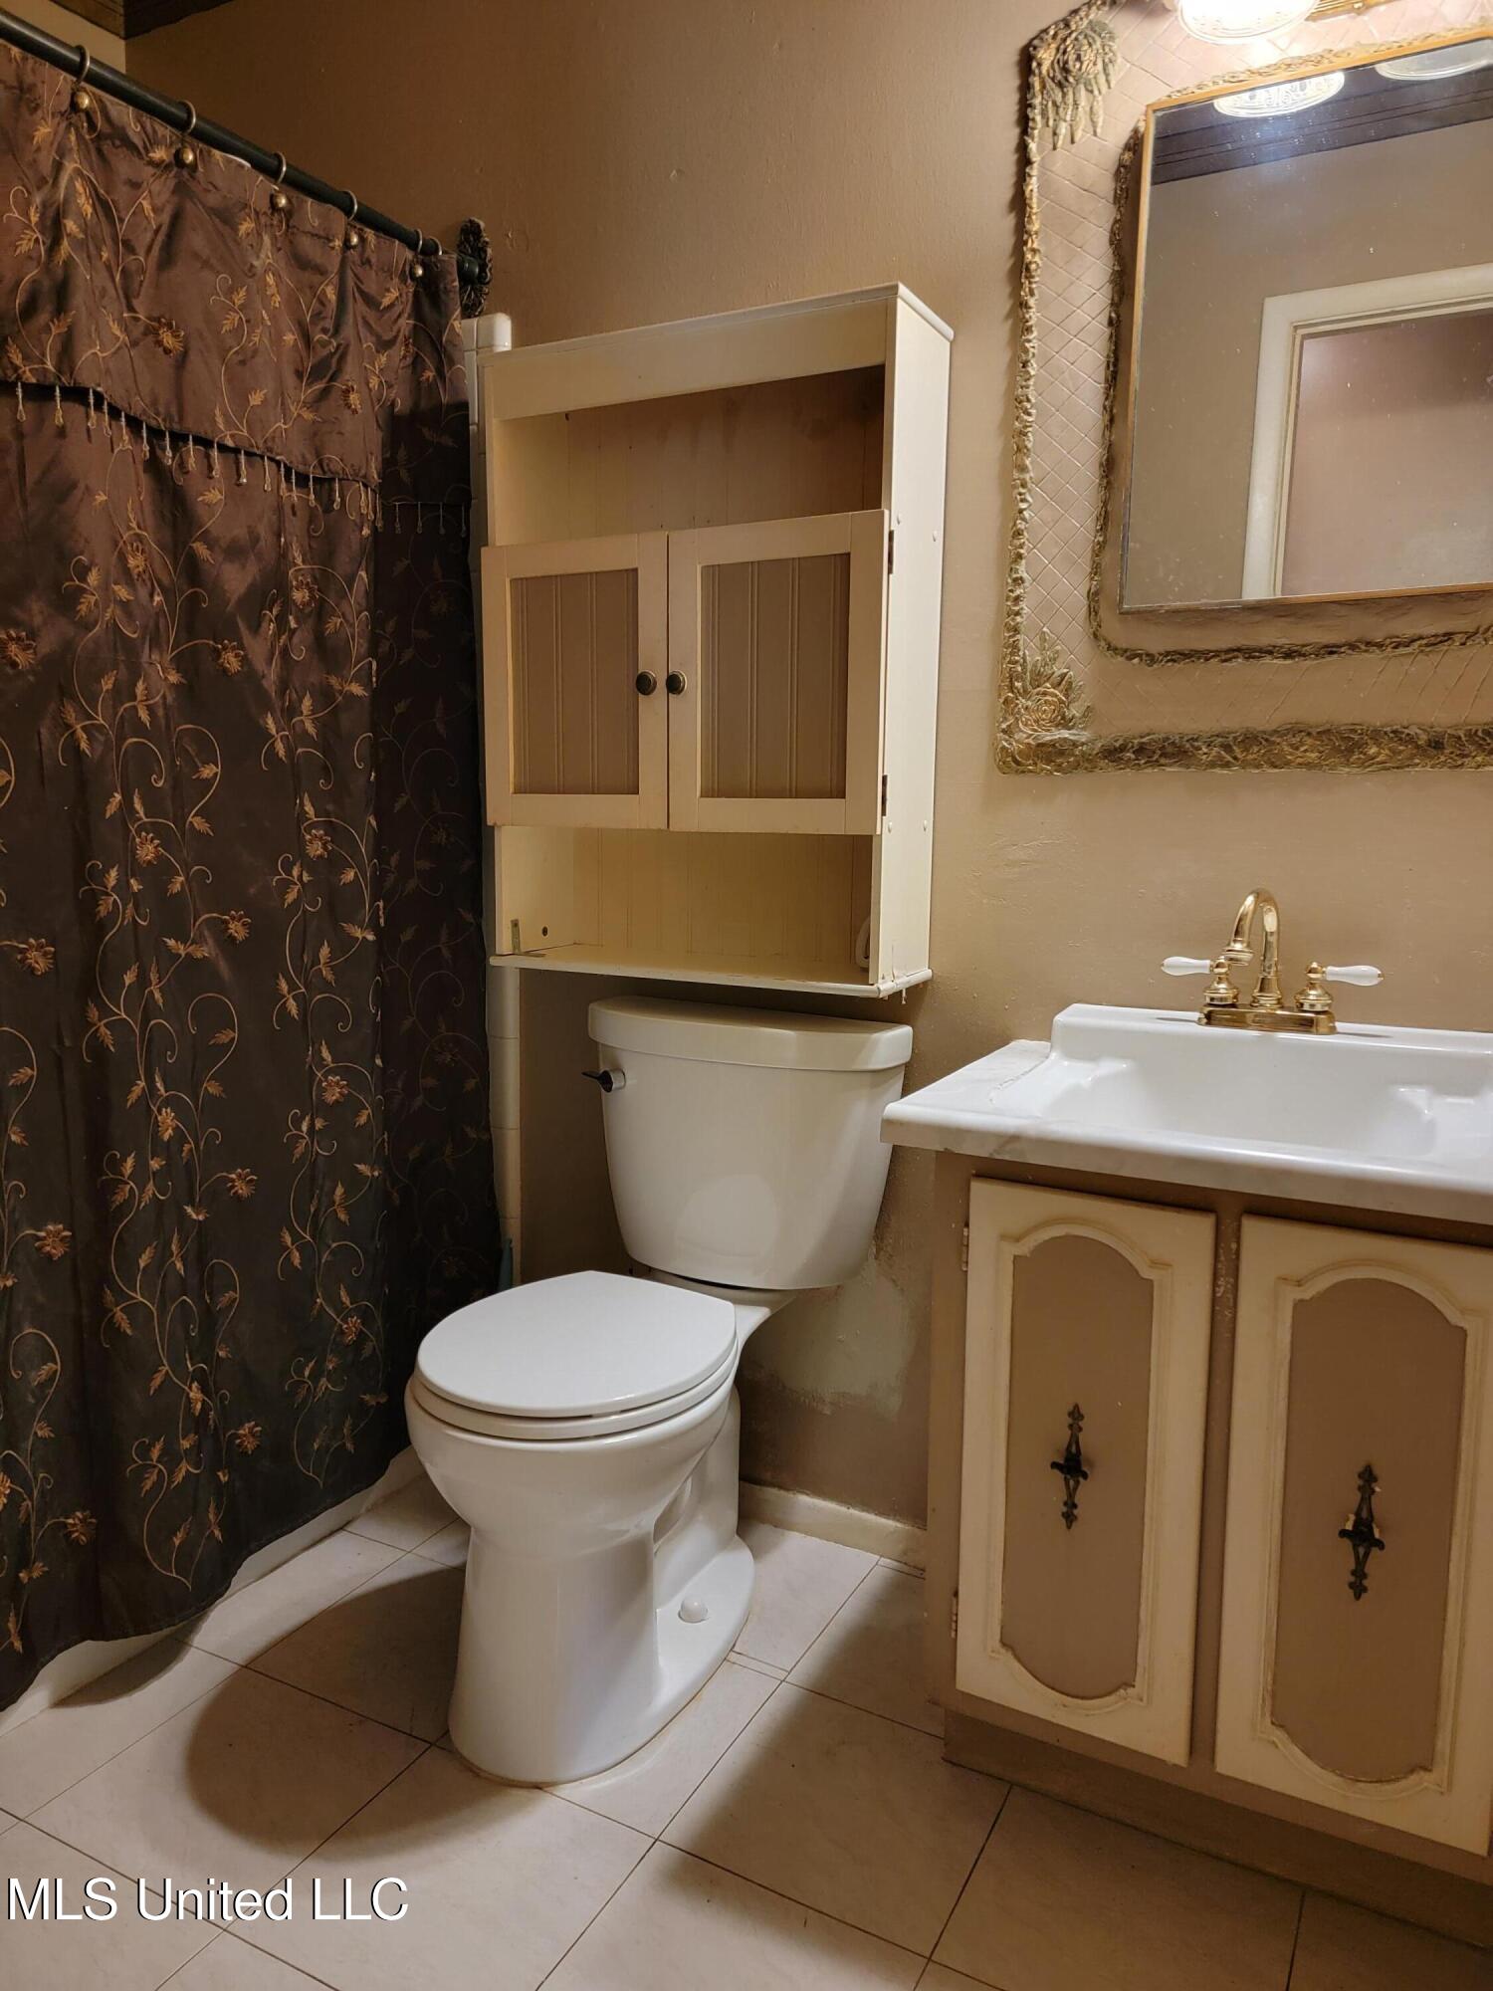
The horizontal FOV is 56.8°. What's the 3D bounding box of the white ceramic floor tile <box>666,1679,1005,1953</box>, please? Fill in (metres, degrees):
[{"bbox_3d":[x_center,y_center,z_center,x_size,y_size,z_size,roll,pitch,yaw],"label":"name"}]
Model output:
[{"bbox_3d":[0.112,0.898,1.533,0.308,0.009,0.304,5,9,28],"label":"white ceramic floor tile"}]

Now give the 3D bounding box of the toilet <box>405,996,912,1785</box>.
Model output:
[{"bbox_3d":[-0.130,0.455,1.756,0.484,0.799,0.668,5,9,28],"label":"toilet"}]

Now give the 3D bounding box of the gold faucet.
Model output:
[{"bbox_3d":[0.596,-0.040,1.587,0.247,0.166,0.155,5,9,28],"label":"gold faucet"}]

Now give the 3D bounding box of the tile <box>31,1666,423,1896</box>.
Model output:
[{"bbox_3d":[-0.575,0.889,1.554,0.308,0.009,0.304,5,9,28],"label":"tile"}]

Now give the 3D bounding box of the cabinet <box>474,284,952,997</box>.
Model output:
[{"bbox_3d":[-0.060,-0.447,1.870,0.612,0.833,0.210,5,9,28],"label":"cabinet"}]

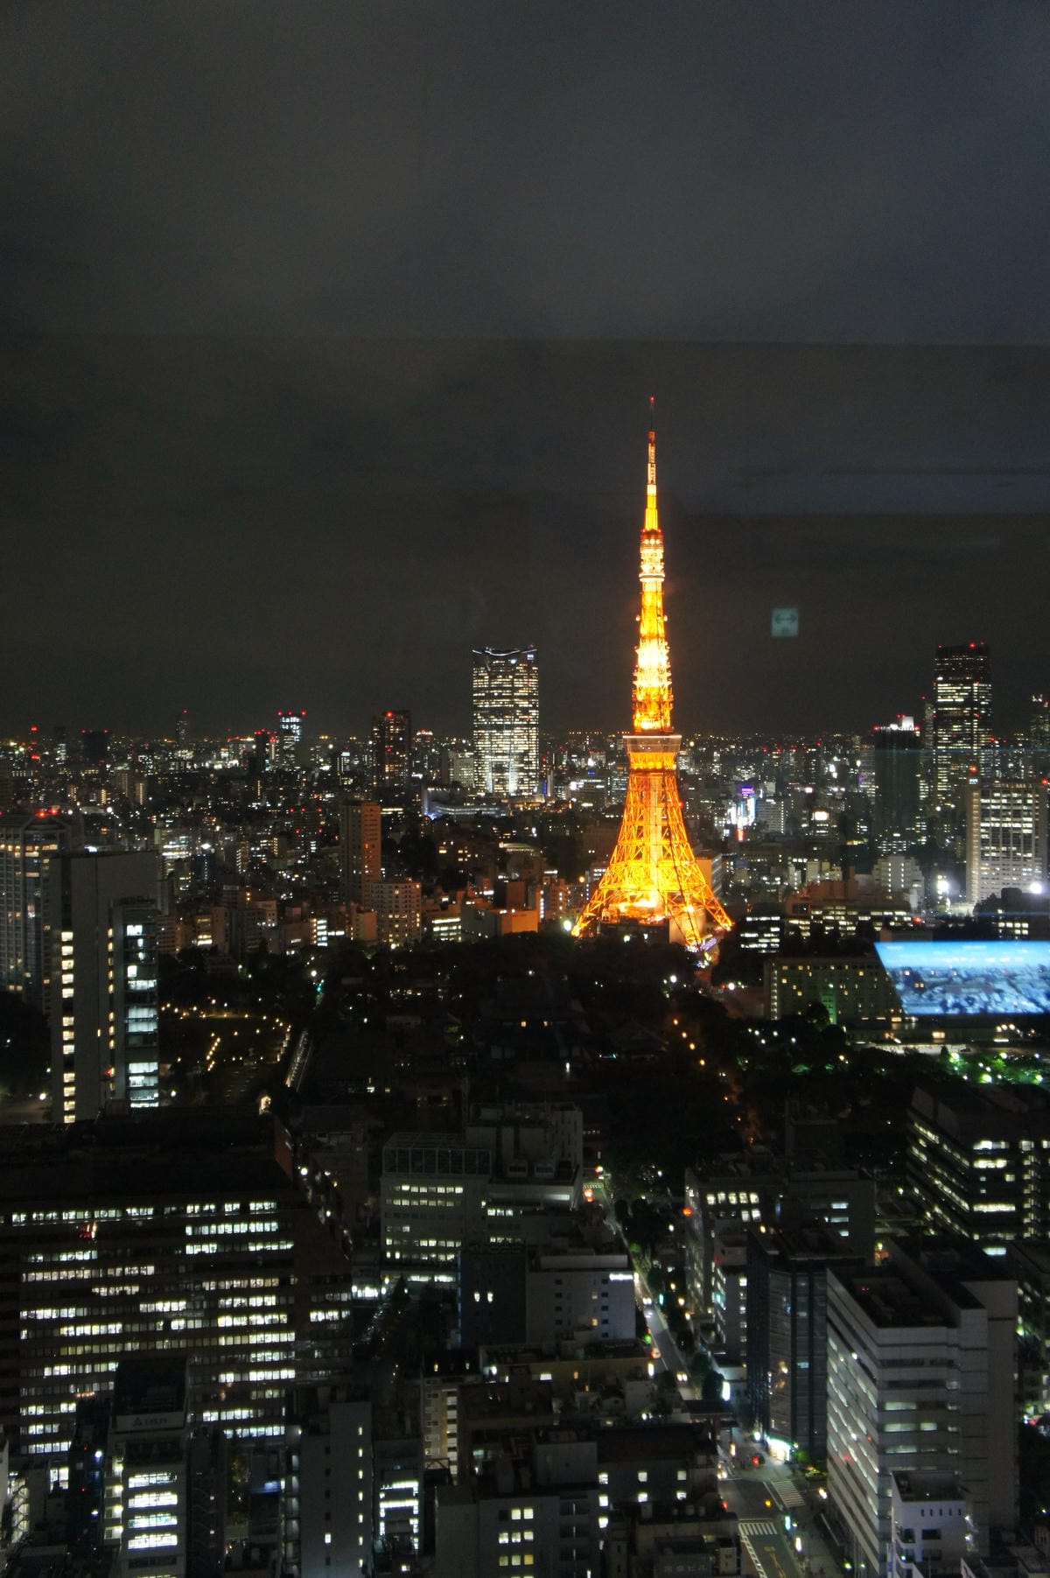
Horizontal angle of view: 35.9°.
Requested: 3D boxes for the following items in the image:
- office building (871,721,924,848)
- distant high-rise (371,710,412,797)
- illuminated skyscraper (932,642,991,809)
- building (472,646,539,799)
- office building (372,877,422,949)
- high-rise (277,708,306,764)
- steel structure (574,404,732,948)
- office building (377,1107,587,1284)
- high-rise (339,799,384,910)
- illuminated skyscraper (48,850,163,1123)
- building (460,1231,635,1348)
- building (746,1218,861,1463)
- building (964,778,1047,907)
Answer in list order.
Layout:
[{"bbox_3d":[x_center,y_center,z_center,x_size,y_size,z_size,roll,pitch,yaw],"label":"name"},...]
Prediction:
[{"bbox_3d":[443.170,-12.560,1931.040,40.000,145.000,40.000,-2,3,-35],"label":"office building"},{"bbox_3d":[-196.260,-39.410,2390.330,44.000,152.000,42.000,-1,3,-25],"label":"distant high-rise"},{"bbox_3d":[669.400,-94.960,2478.180,66.000,248.000,55.000,2,3,35],"label":"illuminated skyscraper"},{"bbox_3d":[-28.030,-91.530,2378.240,94.000,236.000,82.000,0,2,0],"label":"building"},{"bbox_3d":[-86.110,82.640,1097.980,32.500,46.000,18.000,0,2,-10],"label":"office building"},{"bbox_3d":[-662.320,-132.750,4598.290,72.000,175.000,62.000,0,2,-8],"label":"high-rise"},{"bbox_3d":[79.710,-74.270,1007.840,84.000,332.000,84.000,1,2,20],"label":"steel structure"},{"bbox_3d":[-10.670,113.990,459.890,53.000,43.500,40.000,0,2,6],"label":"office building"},{"bbox_3d":[-109.810,57.680,1093.170,21.000,97.500,20.000,2,3,40],"label":"high-rise"},{"bbox_3d":[-116.550,72.590,453.120,30.500,109.000,28.000,-1,2,-14],"label":"illuminated skyscraper"},{"bbox_3d":[5.030,125.000,403.390,42.000,26.000,21.000,0,2,-3],"label":"building"},{"bbox_3d":[58.840,116.190,342.660,18.500,41.500,23.000,0,2,-5],"label":"building"},{"bbox_3d":[319.060,40.280,1076.340,51.000,93.000,30.000,1,2,16],"label":"building"}]

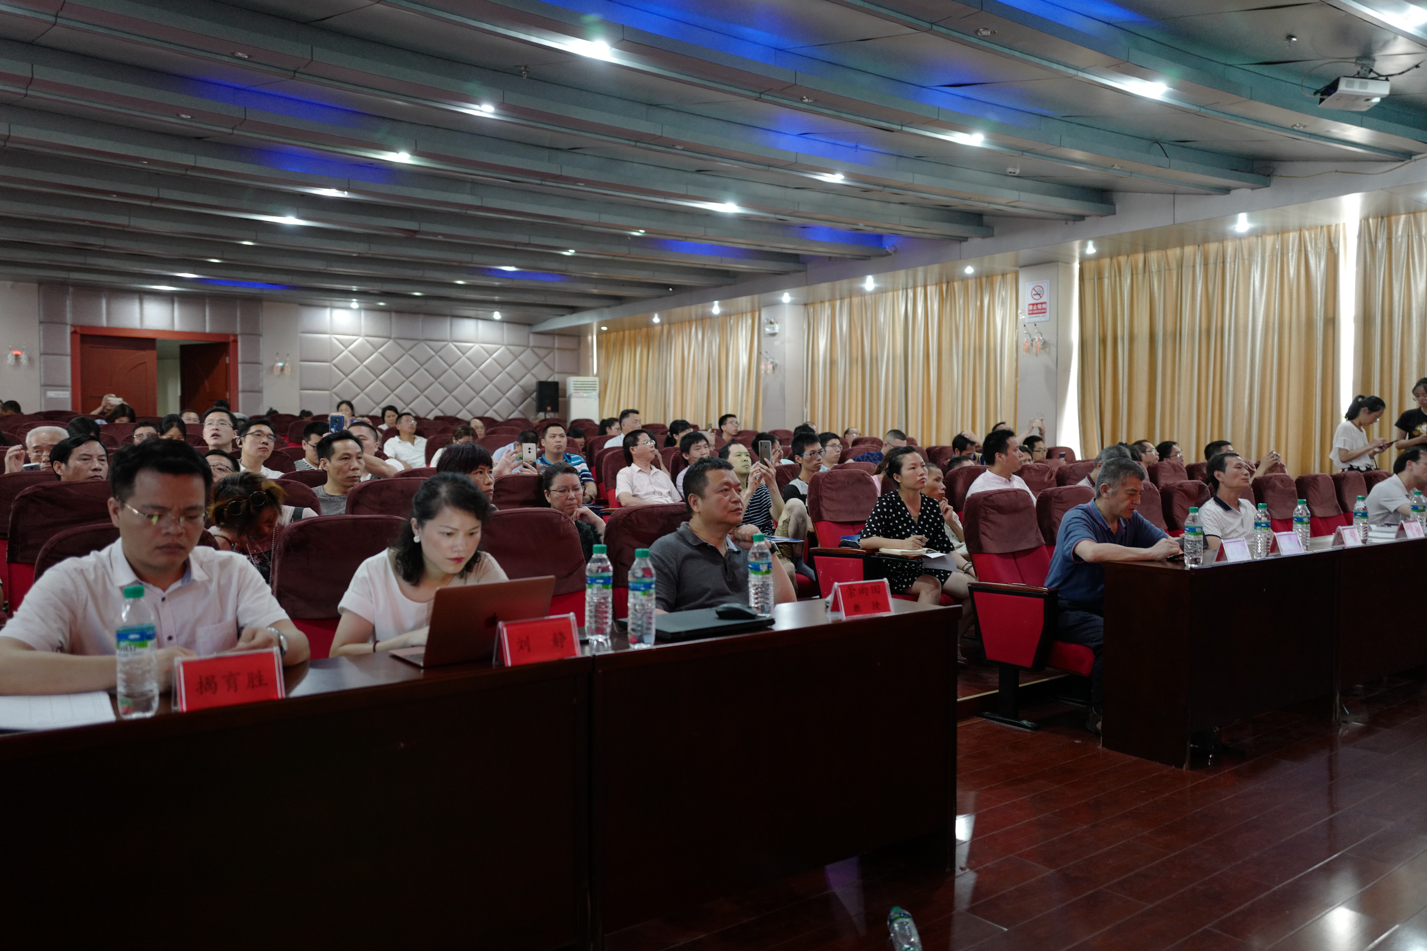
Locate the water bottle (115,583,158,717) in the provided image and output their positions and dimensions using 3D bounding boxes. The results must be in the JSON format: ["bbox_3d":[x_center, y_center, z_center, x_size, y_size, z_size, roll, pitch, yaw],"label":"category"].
[{"bbox_3d":[-0.993,0.303,1.912,0.065,0.227,0.065,-1,2,-39],"label":"water bottle"}]

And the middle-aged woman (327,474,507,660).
[{"bbox_3d":[-0.722,0.568,2.902,0.520,1.130,0.780,-1,2,-37],"label":"middle-aged woman"}]

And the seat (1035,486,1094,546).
[{"bbox_3d":[1.904,0.559,5.314,0.550,1.000,0.660,-1,2,-37],"label":"seat"}]

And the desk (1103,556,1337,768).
[{"bbox_3d":[2.137,0.704,4.617,1.205,0.755,0.380,-1,2,-37],"label":"desk"}]

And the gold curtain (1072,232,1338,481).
[{"bbox_3d":[4.728,-0.746,10.856,0.160,3.000,2.700,-1,2,-36],"label":"gold curtain"}]

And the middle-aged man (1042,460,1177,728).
[{"bbox_3d":[1.734,0.513,4.893,0.562,1.185,0.695,-1,3,-38],"label":"middle-aged man"}]

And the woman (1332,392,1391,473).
[{"bbox_3d":[5.286,0.096,9.053,0.460,1.500,0.440,1,2,35],"label":"woman"}]

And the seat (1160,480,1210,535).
[{"bbox_3d":[2.756,0.538,5.962,0.550,1.000,0.660,-1,2,-37],"label":"seat"}]

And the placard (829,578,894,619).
[{"bbox_3d":[0.409,0.340,3.062,0.180,0.091,0.067,-1,2,-33],"label":"placard"}]

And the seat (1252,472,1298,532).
[{"bbox_3d":[3.656,0.536,6.769,0.577,1.022,0.634,-1,3,-38],"label":"seat"}]

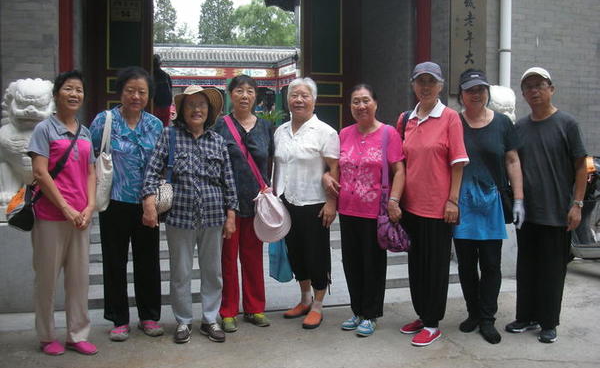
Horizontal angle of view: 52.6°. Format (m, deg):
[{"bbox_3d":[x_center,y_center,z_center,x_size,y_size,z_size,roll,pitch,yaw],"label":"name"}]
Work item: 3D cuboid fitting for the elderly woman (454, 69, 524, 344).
[{"bbox_3d":[1.144,0.130,3.683,0.420,1.630,0.310,2,5,22],"label":"elderly woman"}]

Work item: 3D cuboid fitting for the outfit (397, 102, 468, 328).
[{"bbox_3d":[0.786,0.190,3.626,0.420,1.367,0.270,2,5,24],"label":"outfit"}]

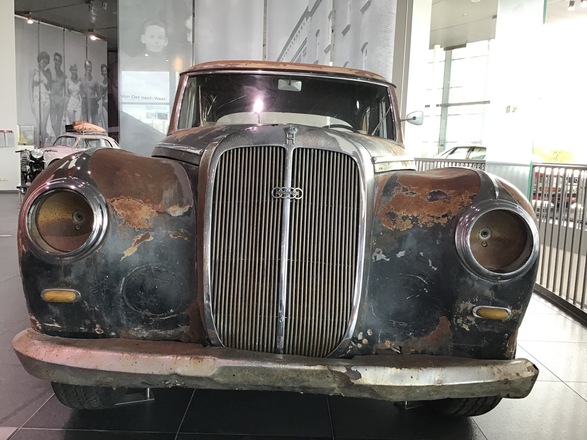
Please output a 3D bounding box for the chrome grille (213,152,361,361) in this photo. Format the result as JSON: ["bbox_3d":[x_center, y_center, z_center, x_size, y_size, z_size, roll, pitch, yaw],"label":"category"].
[{"bbox_3d":[-0.021,0.099,1.595,0.440,0.654,0.100,2,-5,-2],"label":"chrome grille"}]

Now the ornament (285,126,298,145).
[{"bbox_3d":[-0.006,-0.267,1.660,0.044,0.058,0.040,2,-8,-2],"label":"ornament"}]

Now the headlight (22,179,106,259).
[{"bbox_3d":[-0.689,-0.002,1.596,0.245,0.245,0.100,2,7,-2],"label":"headlight"}]

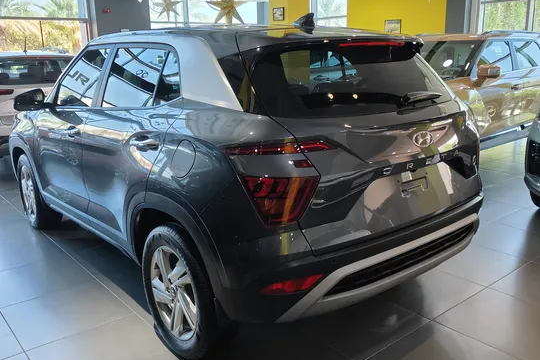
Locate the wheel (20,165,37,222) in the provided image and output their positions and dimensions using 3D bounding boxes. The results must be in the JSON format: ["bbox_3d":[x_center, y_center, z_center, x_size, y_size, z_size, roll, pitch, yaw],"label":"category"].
[{"bbox_3d":[-2.074,0.098,4.440,0.160,0.465,0.465,-13,18,-38],"label":"wheel"}]

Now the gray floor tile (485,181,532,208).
[{"bbox_3d":[2.424,0.164,5.080,0.600,0.010,0.600,-13,18,-37],"label":"gray floor tile"}]

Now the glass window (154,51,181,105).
[{"bbox_3d":[-0.444,-0.468,2.317,0.050,0.275,0.290,12,2,-41],"label":"glass window"}]

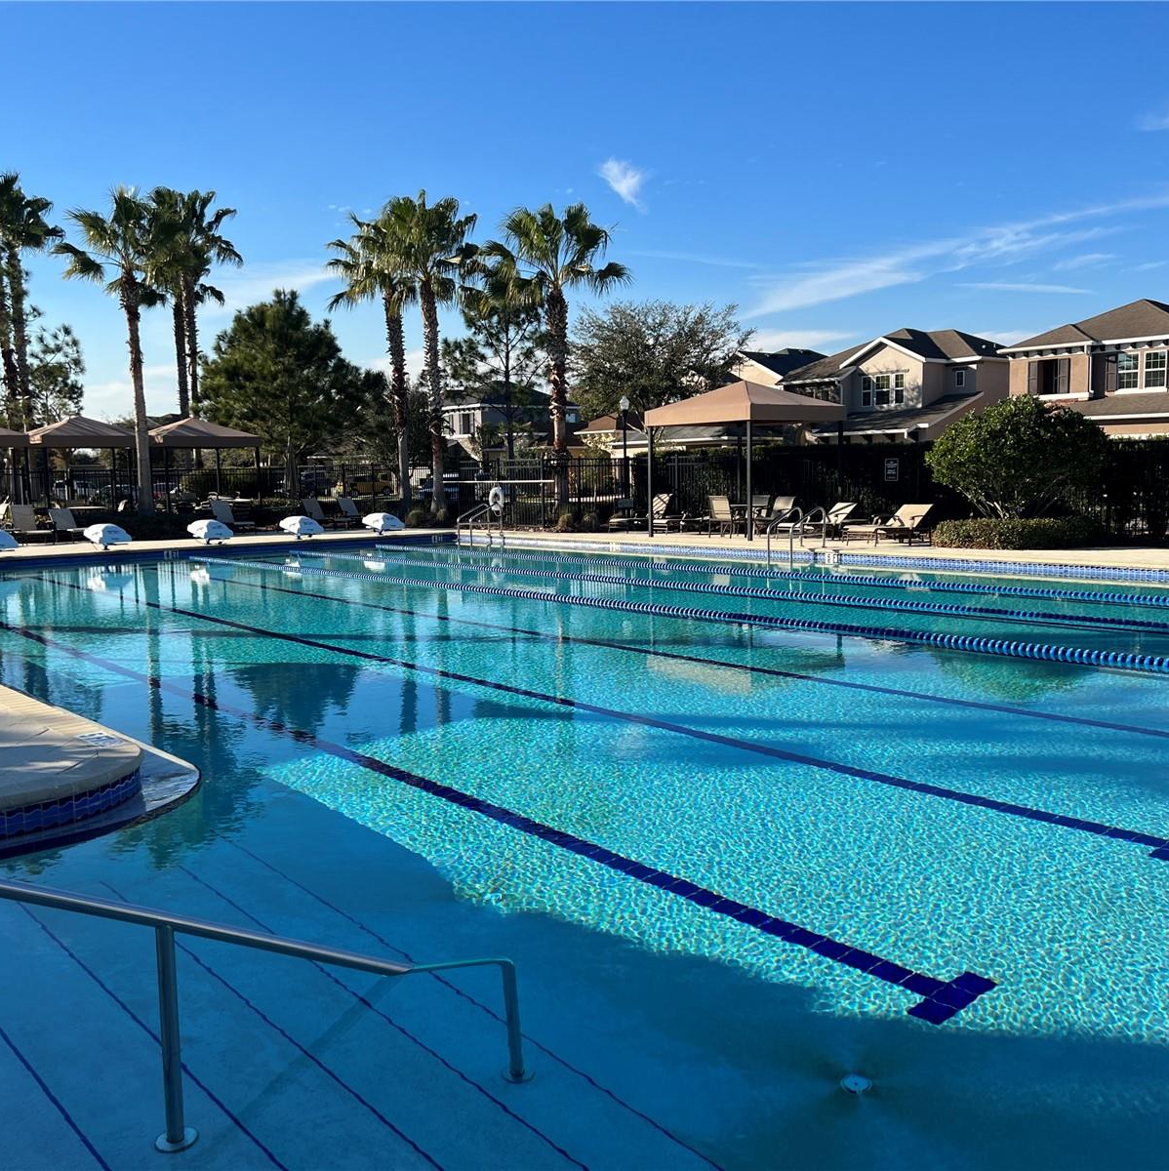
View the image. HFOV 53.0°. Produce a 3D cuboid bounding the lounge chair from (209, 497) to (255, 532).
[{"bbox_3d":[-9.036,-1.768,30.213,0.670,0.880,1.720,-6,7,-40],"label":"lounge chair"}]

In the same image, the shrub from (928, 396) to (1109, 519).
[{"bbox_3d":[7.721,-2.096,20.872,2.700,2.533,2.900,-6,7,-40],"label":"shrub"}]

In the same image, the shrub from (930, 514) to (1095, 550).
[{"bbox_3d":[7.607,-0.954,20.677,1.700,0.500,2.600,-6,7,-40],"label":"shrub"}]

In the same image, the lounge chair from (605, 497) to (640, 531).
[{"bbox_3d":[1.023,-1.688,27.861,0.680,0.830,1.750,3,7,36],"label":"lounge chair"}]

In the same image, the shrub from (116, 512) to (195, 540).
[{"bbox_3d":[-10.411,-1.468,28.220,1.900,0.660,1.100,-6,8,-42],"label":"shrub"}]

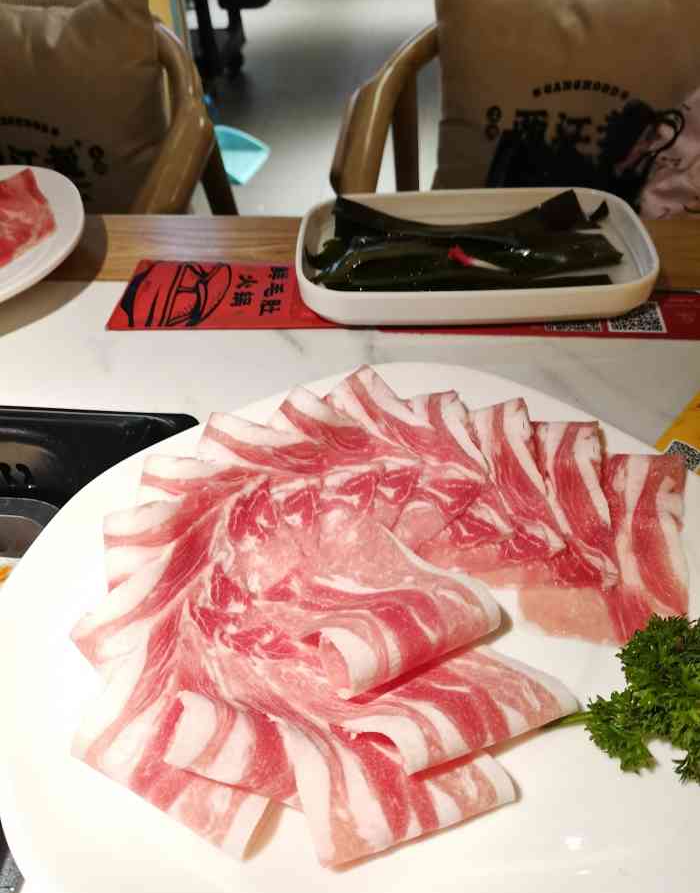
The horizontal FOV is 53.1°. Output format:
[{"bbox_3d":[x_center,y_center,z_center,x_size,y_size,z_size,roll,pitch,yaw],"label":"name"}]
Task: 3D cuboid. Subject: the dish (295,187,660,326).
[{"bbox_3d":[0.082,-0.133,0.478,0.235,0.028,0.137,-3,45,-2],"label":"dish"}]

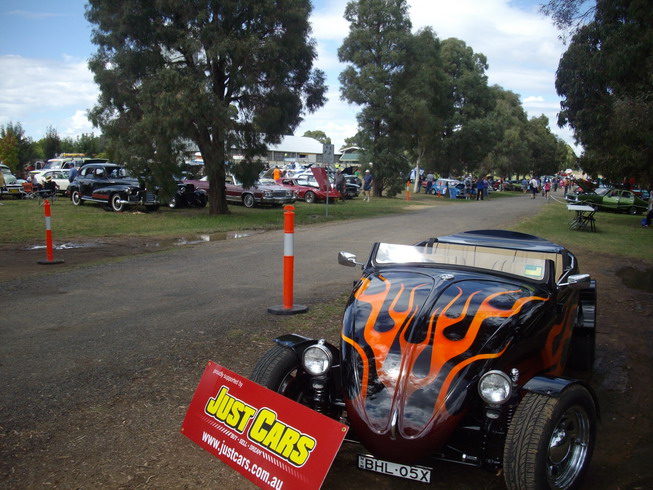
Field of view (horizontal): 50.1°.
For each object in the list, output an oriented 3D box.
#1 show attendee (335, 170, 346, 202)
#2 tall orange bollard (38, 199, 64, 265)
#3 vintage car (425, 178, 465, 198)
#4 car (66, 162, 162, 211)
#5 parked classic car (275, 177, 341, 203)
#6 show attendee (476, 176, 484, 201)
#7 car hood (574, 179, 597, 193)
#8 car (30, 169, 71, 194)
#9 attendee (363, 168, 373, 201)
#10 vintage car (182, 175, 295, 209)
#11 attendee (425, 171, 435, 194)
[{"bbox_3d":[0.766,-3.218,38.200,0.550,1.730,0.350,-2,6,-30],"label":"show attendee"},{"bbox_3d":[-5.100,-0.244,12.830,0.420,1.150,0.420,1,5,0],"label":"tall orange bollard"},{"bbox_3d":[8.986,-4.164,51.000,1.450,1.370,3.150,-2,6,-30],"label":"vintage car"},{"bbox_3d":[-8.265,-2.254,26.900,5.000,1.680,1.850,6,7,42],"label":"car"},{"bbox_3d":[-1.252,-2.978,38.000,1.850,1.320,4.750,-4,7,-42],"label":"parked classic car"},{"bbox_3d":[11.030,-4.032,50.000,0.520,1.700,0.330,-1,5,-18],"label":"show attendee"},{"bbox_3d":[15.026,-3.423,40.500,1.250,0.200,1.400,29,1,-9],"label":"car hood"},{"bbox_3d":[-13.595,-3.281,37.000,4.500,1.420,1.750,5,7,40],"label":"car"},{"bbox_3d":[2.214,-3.181,37.700,0.500,1.750,0.350,3,6,23],"label":"attendee"},{"bbox_3d":[-3.816,-2.418,30.800,5.350,1.420,1.920,6,7,44],"label":"vintage car"},{"bbox_3d":[7.754,-4.675,52.300,0.520,1.750,0.350,3,5,18],"label":"attendee"}]

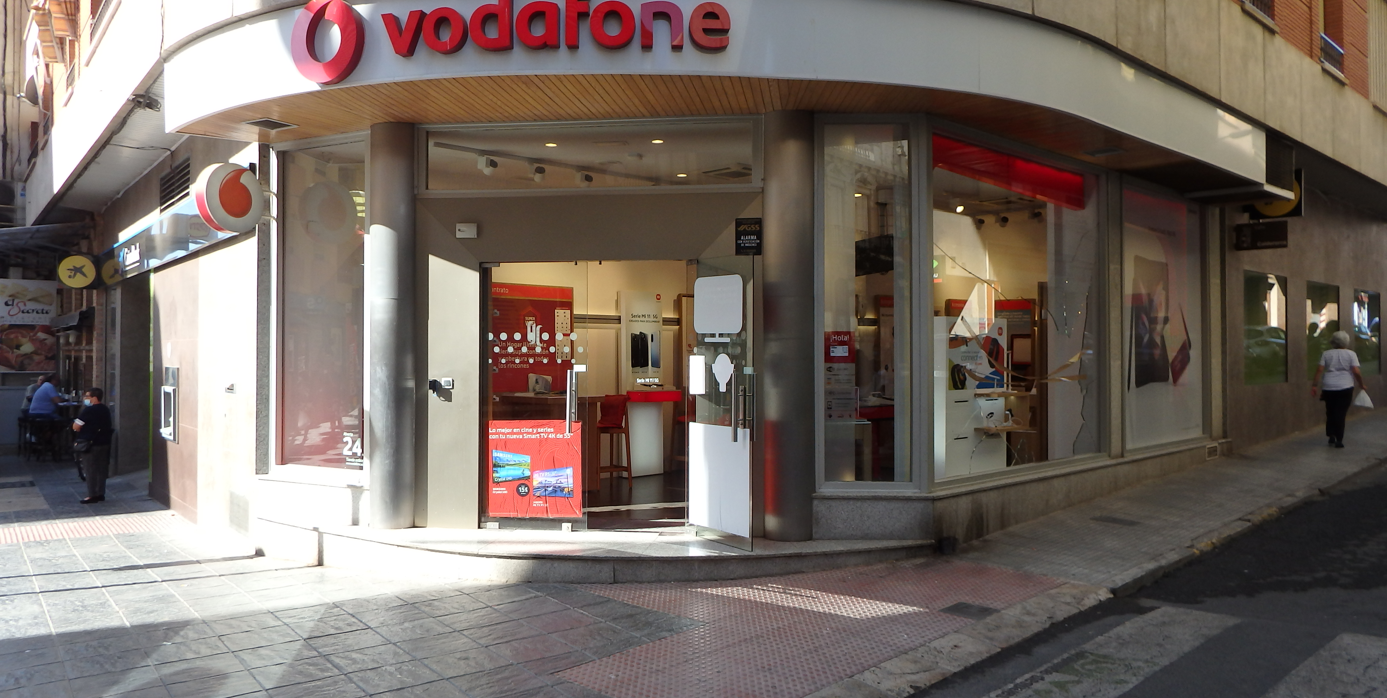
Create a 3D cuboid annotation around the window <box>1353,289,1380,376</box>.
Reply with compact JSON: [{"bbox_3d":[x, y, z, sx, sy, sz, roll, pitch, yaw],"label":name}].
[{"bbox_3d":[12.360,-0.284,17.600,1.950,1.520,0.100,0,0,-44],"label":"window"}]

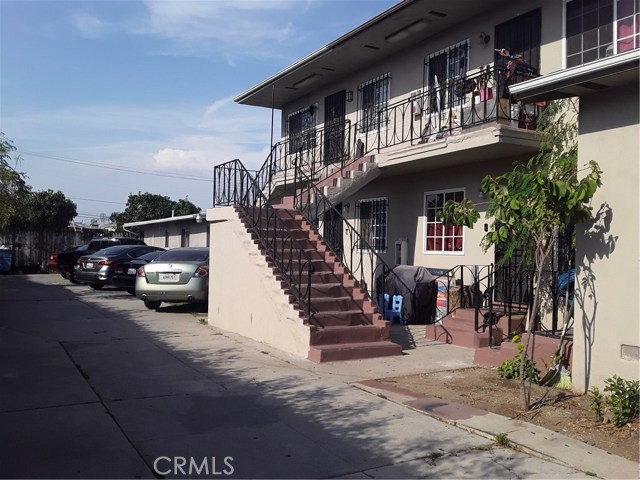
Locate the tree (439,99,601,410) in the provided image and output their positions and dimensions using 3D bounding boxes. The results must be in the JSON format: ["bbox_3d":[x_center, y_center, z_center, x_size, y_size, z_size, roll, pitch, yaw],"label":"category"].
[{"bbox_3d":[1.845,0.144,5.300,1.420,2.750,1.300,1,-1,19],"label":"tree"}]

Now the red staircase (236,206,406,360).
[{"bbox_3d":[-0.167,0.502,8.788,1.320,2.120,2.950,2,-1,-30],"label":"red staircase"}]

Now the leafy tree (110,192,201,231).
[{"bbox_3d":[-10.620,-0.559,37.000,5.600,5.000,4.800,2,-1,-16],"label":"leafy tree"}]

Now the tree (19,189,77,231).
[{"bbox_3d":[-15.215,-0.535,32.000,3.300,4.500,3.300,2,-1,-28],"label":"tree"}]

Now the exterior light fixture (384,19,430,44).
[{"bbox_3d":[1.732,-4.128,11.481,0.240,0.090,1.220,2,-1,-30],"label":"exterior light fixture"}]

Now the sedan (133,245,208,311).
[{"bbox_3d":[-2.860,0.891,14.200,1.800,1.470,4.800,1,-1,8],"label":"sedan"}]

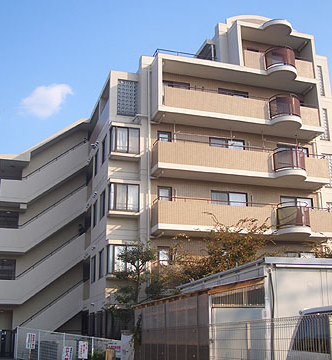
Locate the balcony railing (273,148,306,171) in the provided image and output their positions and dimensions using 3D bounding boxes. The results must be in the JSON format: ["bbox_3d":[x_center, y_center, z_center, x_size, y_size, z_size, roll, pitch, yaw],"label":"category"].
[{"bbox_3d":[6.240,-0.946,24.011,1.622,1.130,0.869,5,-17,-17],"label":"balcony railing"}]

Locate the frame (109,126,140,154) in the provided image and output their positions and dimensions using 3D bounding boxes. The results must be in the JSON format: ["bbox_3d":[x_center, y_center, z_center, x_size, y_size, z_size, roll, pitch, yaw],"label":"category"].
[{"bbox_3d":[-1.975,-1.857,23.523,1.439,1.303,0.357,5,-17,-17],"label":"frame"}]

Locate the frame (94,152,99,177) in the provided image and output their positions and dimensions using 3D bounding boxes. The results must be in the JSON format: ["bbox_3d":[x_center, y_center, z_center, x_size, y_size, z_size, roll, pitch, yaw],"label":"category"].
[{"bbox_3d":[-3.775,-0.841,26.787,0.116,1.342,1.400,5,-17,-17],"label":"frame"}]

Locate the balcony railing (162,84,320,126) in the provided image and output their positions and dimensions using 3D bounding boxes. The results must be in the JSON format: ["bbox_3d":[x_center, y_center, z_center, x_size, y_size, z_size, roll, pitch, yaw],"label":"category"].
[{"bbox_3d":[4.151,-3.773,24.179,8.690,1.236,0.985,5,-17,-17],"label":"balcony railing"}]

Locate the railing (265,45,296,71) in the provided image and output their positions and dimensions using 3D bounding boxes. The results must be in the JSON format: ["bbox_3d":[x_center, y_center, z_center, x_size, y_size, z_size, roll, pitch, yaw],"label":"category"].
[{"bbox_3d":[6.204,-6.335,25.569,1.622,1.149,0.869,5,-17,-17],"label":"railing"}]

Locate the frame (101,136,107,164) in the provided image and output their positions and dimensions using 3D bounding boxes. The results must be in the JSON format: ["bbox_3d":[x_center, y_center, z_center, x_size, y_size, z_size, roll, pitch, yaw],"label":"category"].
[{"bbox_3d":[-3.083,-1.445,24.713,0.116,1.342,1.593,5,-17,-17],"label":"frame"}]

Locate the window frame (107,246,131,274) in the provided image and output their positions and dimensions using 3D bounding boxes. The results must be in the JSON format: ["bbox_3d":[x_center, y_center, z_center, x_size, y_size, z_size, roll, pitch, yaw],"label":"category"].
[{"bbox_3d":[-1.930,3.626,21.941,1.458,1.361,0.357,5,-17,-17],"label":"window frame"}]

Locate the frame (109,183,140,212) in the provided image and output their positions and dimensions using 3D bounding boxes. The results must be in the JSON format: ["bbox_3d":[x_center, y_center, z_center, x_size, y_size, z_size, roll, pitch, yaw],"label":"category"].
[{"bbox_3d":[-1.952,0.870,22.736,1.448,1.303,0.357,5,-17,-17],"label":"frame"}]

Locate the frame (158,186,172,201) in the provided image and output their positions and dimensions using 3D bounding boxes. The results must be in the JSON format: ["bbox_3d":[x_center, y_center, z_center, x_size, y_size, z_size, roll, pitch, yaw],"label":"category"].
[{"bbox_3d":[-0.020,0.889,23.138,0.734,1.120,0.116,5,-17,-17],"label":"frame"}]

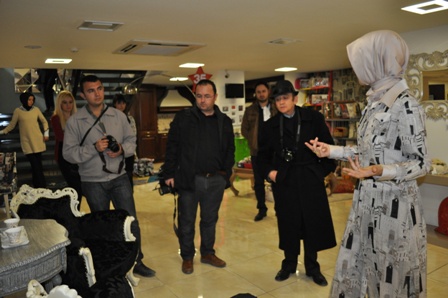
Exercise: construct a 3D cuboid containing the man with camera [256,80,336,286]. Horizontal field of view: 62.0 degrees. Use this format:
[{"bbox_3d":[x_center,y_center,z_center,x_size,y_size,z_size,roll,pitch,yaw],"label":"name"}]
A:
[{"bbox_3d":[0.623,0.262,3.182,0.660,1.680,0.460,-1,6,13],"label":"man with camera"}]

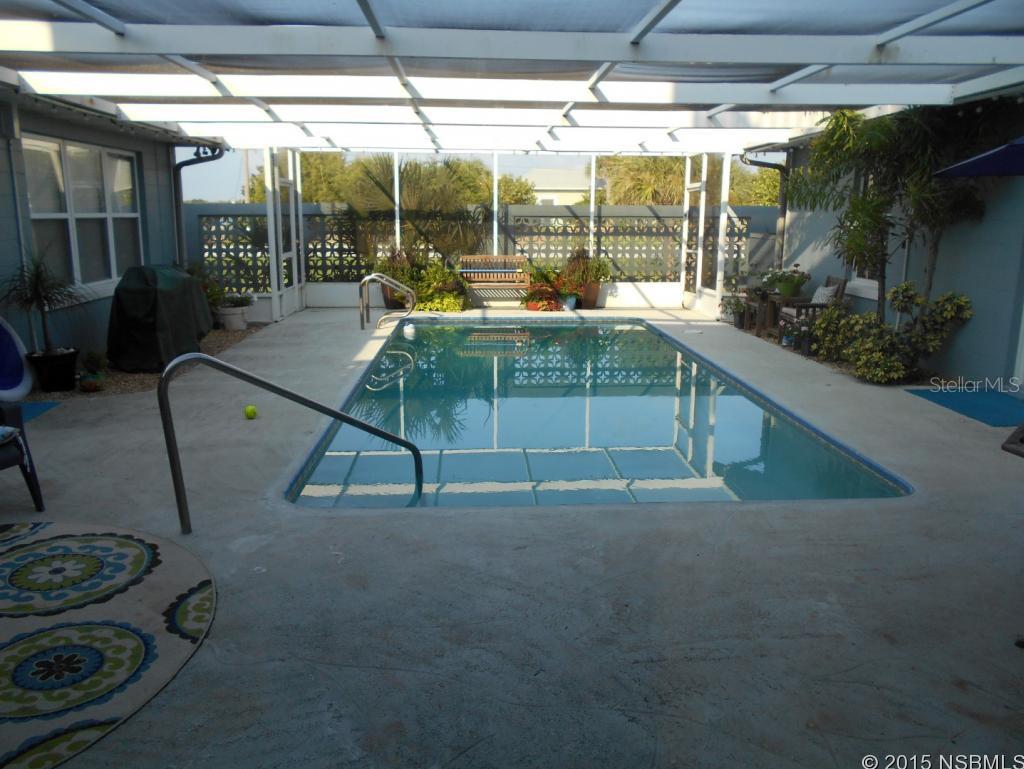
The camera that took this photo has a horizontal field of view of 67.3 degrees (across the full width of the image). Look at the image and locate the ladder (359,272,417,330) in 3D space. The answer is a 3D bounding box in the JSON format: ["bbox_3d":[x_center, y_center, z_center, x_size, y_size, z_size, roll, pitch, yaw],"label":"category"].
[{"bbox_3d":[-1.764,-1.219,11.019,0.815,0.750,0.704,0,13,-3],"label":"ladder"}]

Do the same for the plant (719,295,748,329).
[{"bbox_3d":[3.149,-1.040,10.938,0.434,0.478,0.390,0,13,-3],"label":"plant"}]

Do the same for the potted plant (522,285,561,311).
[{"bbox_3d":[0.496,-1.465,12.917,0.640,0.426,0.512,0,13,-3],"label":"potted plant"}]

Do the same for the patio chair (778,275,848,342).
[{"bbox_3d":[3.708,-0.975,9.843,0.825,0.830,0.654,0,13,-3],"label":"patio chair"}]

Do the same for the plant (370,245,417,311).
[{"bbox_3d":[-1.950,-1.740,12.669,0.752,1.049,0.677,0,13,-3],"label":"plant"}]

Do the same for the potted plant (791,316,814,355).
[{"bbox_3d":[3.375,-0.573,8.938,0.285,0.435,0.285,0,13,-3],"label":"potted plant"}]

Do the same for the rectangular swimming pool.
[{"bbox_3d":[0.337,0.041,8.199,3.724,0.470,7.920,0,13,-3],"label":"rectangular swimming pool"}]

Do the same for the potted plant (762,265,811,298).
[{"bbox_3d":[3.592,-1.353,10.067,0.641,0.430,0.545,0,13,-3],"label":"potted plant"}]

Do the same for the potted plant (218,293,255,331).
[{"bbox_3d":[-3.828,-1.028,10.690,0.491,0.500,0.491,0,13,-3],"label":"potted plant"}]

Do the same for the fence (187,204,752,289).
[{"bbox_3d":[-0.678,-2.324,13.798,9.876,1.711,0.200,0,13,-3],"label":"fence"}]

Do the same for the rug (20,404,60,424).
[{"bbox_3d":[-4.221,0.277,5.925,0.896,0.015,1.218,0,13,-3],"label":"rug"}]

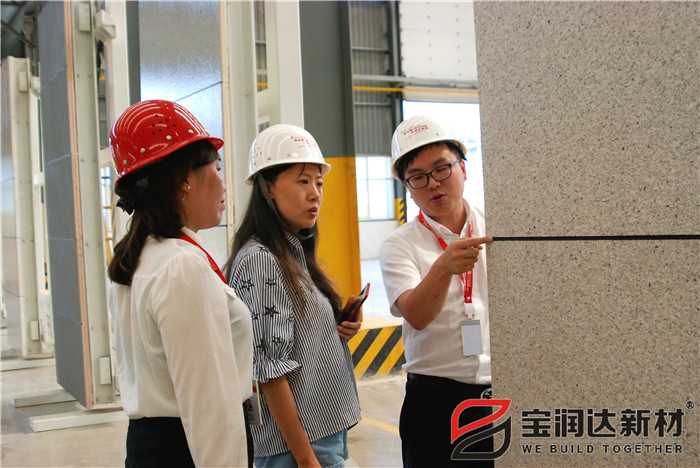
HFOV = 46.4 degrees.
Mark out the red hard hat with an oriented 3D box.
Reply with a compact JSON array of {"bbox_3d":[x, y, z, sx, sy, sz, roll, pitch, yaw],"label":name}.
[{"bbox_3d":[-0.440,-0.227,1.887,0.272,0.155,0.214,-25,9,-22],"label":"red hard hat"}]

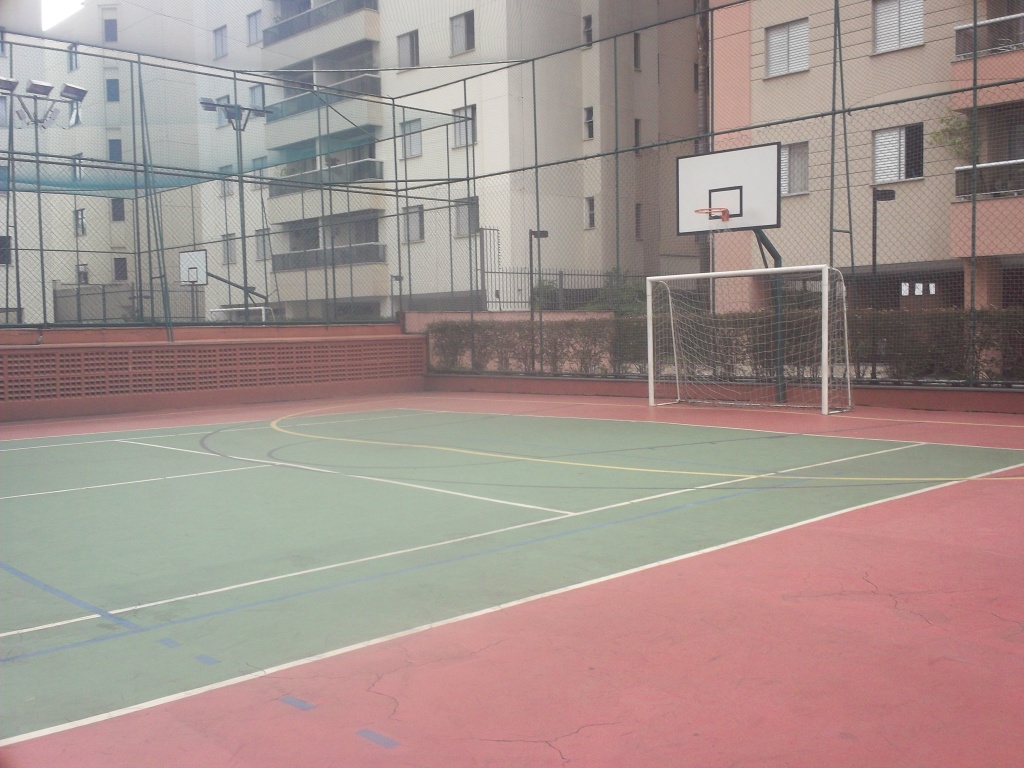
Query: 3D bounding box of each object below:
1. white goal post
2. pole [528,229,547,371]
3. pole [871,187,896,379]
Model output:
[{"bbox_3d":[3.514,-0.657,16.840,3.080,2.040,0.790,2,5,45],"label":"white goal post"},{"bbox_3d":[0.557,-1.755,23.551,0.250,2.930,0.450,2,5,45],"label":"pole"},{"bbox_3d":[5.786,-1.579,17.700,0.250,2.970,0.450,2,5,45],"label":"pole"}]

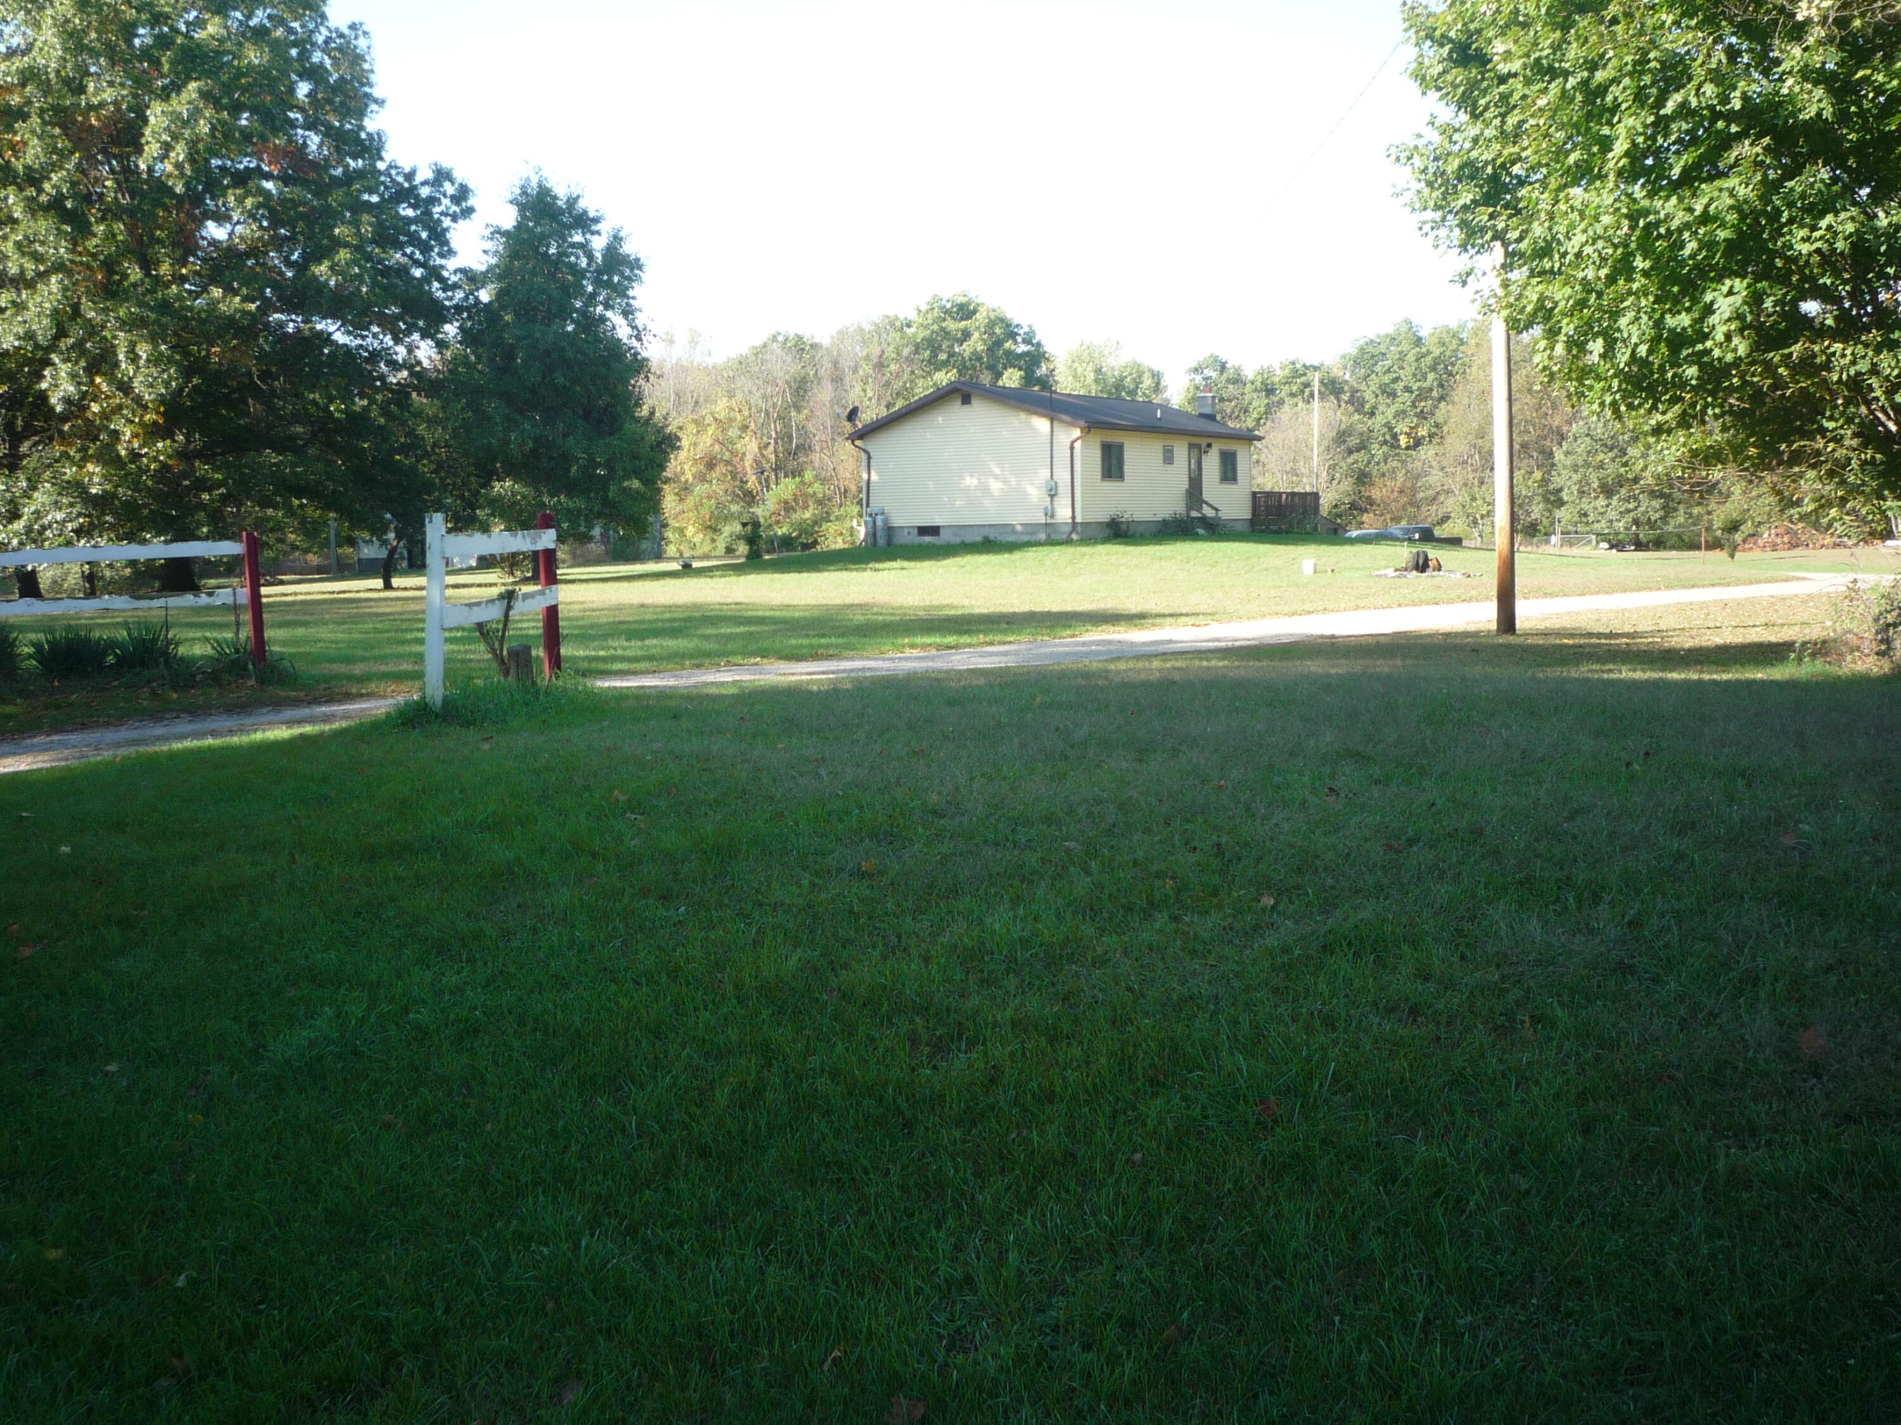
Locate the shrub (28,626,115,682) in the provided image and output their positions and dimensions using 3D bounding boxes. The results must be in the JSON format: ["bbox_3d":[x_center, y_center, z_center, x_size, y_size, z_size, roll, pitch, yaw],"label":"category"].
[{"bbox_3d":[-9.456,-0.631,18.900,0.940,0.580,0.920,-4,7,-26],"label":"shrub"}]

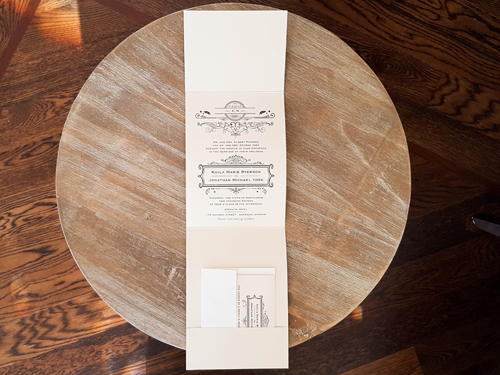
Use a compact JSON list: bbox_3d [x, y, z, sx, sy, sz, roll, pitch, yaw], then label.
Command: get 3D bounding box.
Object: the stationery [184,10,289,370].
[{"bbox_3d":[-0.017,0.005,0.486,0.131,0.020,0.455,0,90,0],"label":"stationery"}]

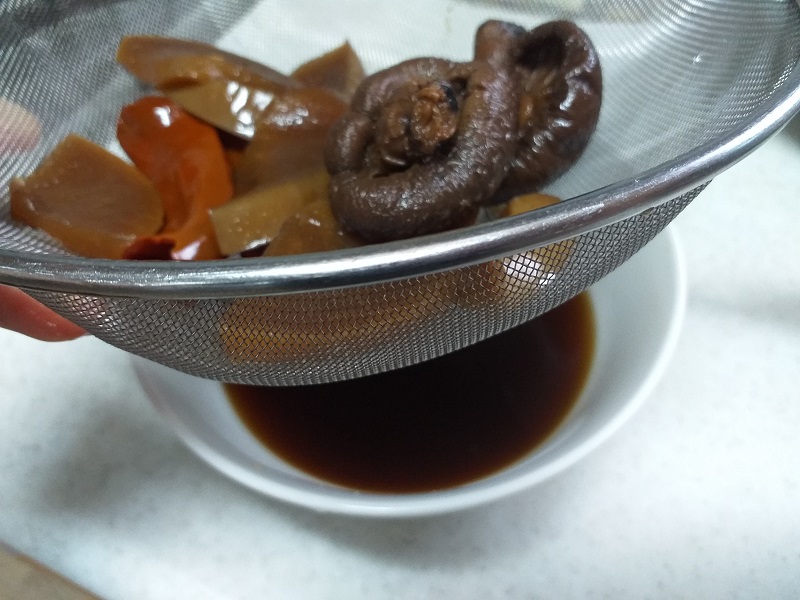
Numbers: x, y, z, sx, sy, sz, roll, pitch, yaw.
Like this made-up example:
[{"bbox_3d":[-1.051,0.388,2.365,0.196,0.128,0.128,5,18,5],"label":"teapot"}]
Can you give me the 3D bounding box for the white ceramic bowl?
[{"bbox_3d":[0.001,0.002,0.205,0.162,0.064,0.162,-2,53,3],"label":"white ceramic bowl"}]

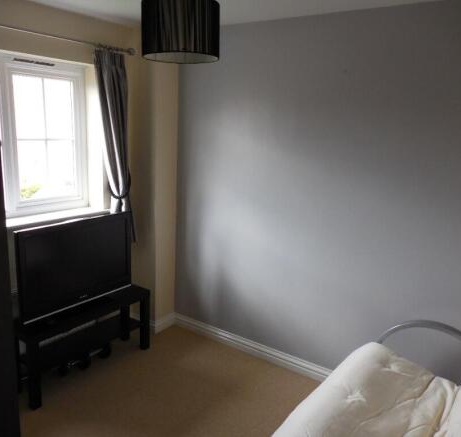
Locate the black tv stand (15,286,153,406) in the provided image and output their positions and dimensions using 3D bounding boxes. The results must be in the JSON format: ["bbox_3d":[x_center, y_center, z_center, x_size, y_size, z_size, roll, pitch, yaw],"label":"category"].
[{"bbox_3d":[-0.967,0.793,2.814,0.260,0.450,0.900,12,16,34],"label":"black tv stand"}]

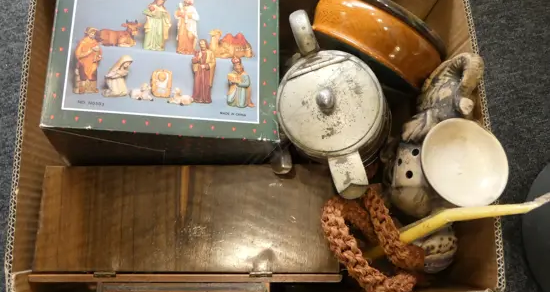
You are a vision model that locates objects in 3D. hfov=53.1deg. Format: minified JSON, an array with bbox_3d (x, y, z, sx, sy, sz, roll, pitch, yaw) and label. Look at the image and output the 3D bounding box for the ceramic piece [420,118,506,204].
[{"bbox_3d":[0.157,0.019,0.472,0.077,0.033,0.077,0,74,-7],"label":"ceramic piece"}]

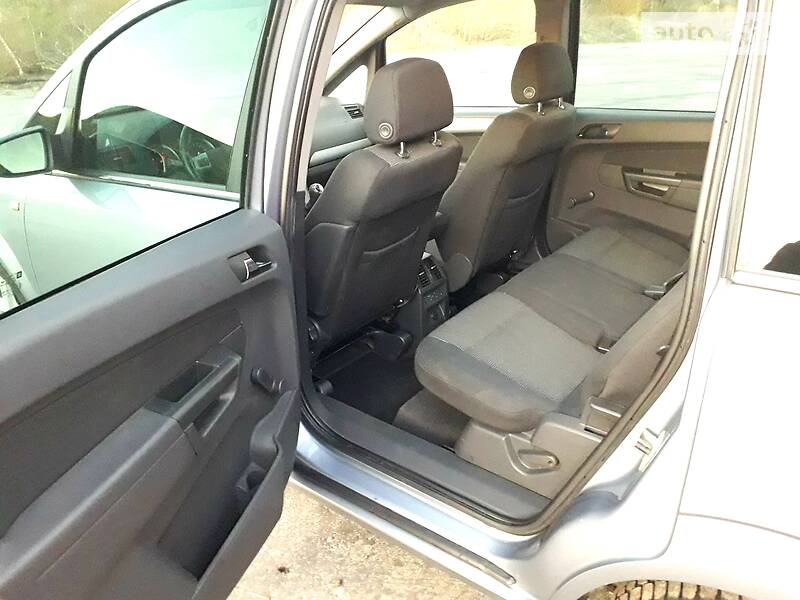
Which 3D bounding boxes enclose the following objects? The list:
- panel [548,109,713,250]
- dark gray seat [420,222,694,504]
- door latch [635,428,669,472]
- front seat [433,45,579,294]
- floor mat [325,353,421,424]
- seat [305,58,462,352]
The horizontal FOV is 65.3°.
[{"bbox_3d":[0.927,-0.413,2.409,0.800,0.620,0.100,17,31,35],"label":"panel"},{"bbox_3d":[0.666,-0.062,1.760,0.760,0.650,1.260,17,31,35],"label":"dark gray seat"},{"bbox_3d":[0.420,0.252,1.046,0.036,0.072,0.036,17,27,3],"label":"door latch"},{"bbox_3d":[0.272,-0.504,2.400,0.740,0.900,0.520,17,31,35],"label":"front seat"},{"bbox_3d":[-0.040,0.258,2.014,0.370,0.025,0.420,17,31,35],"label":"floor mat"},{"bbox_3d":[-0.185,-0.258,1.902,0.740,0.900,0.520,17,31,35],"label":"seat"}]

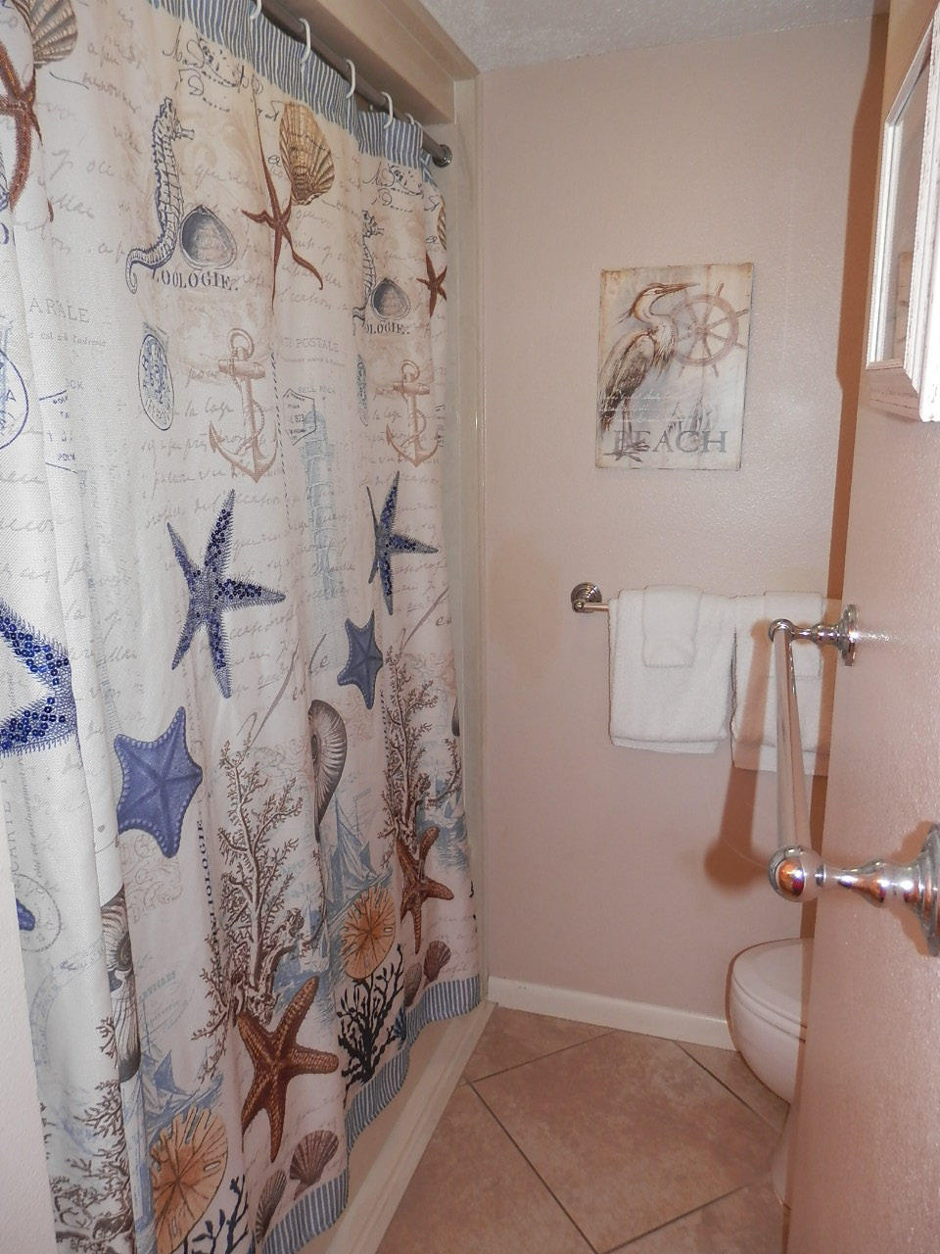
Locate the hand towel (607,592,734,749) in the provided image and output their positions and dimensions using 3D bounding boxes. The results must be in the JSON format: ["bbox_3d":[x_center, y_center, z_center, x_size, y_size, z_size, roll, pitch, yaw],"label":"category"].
[{"bbox_3d":[0.435,0.101,1.968,0.258,0.376,0.085,4,13,18],"label":"hand towel"}]

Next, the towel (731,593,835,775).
[{"bbox_3d":[0.674,0.125,1.894,0.238,0.398,0.085,4,13,18],"label":"towel"}]

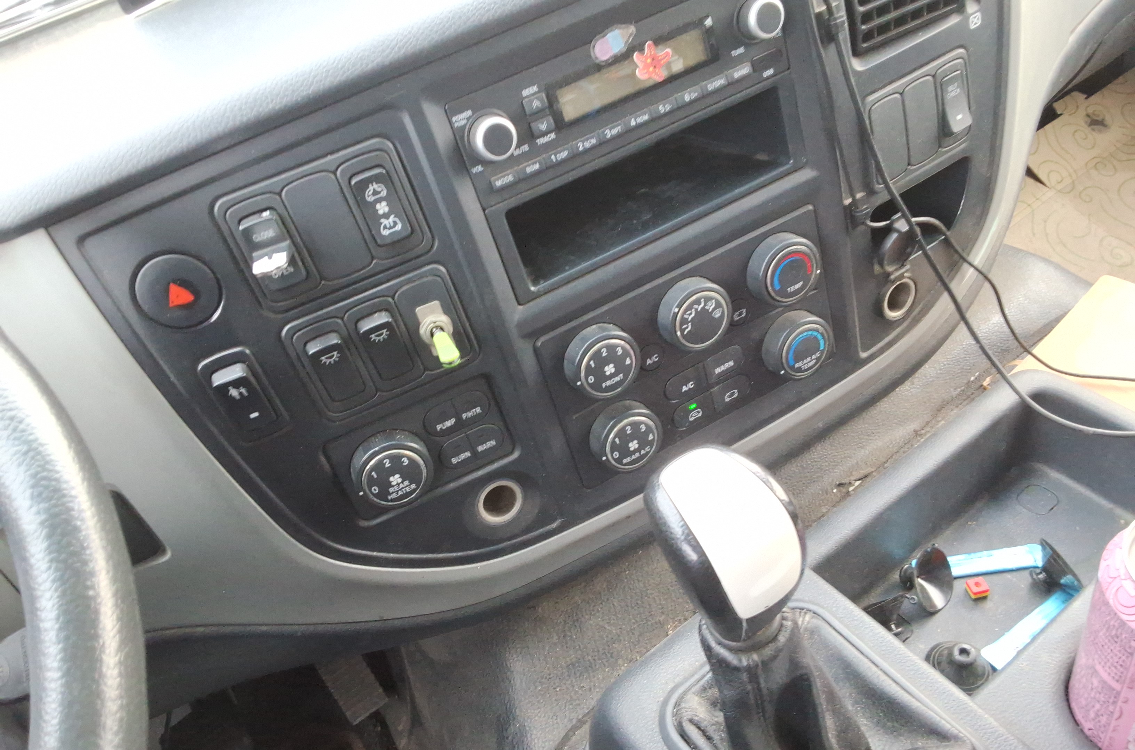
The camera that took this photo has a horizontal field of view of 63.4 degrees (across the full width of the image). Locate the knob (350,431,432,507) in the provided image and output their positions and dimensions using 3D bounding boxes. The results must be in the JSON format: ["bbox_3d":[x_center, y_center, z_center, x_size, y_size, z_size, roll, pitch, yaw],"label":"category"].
[{"bbox_3d":[-0.092,0.051,0.483,0.041,0.041,0.015,-24,30,-7],"label":"knob"}]

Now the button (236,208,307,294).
[{"bbox_3d":[-0.135,-0.056,0.419,0.018,0.036,0.013,-24,30,-7],"label":"button"}]

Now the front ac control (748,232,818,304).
[{"bbox_3d":[0.127,-0.060,0.534,0.042,0.042,0.015,-27,33,-12],"label":"front ac control"}]

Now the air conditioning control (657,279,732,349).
[{"bbox_3d":[0.072,-0.033,0.515,0.041,0.041,0.015,-27,32,-13],"label":"air conditioning control"}]

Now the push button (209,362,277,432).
[{"bbox_3d":[-0.156,0.011,0.443,0.018,0.035,0.009,-23,32,-6],"label":"push button"}]

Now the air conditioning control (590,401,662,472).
[{"bbox_3d":[0.036,0.037,0.538,0.042,0.042,0.015,-27,33,-12],"label":"air conditioning control"}]

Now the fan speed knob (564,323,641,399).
[{"bbox_3d":[0.020,-0.006,0.504,0.041,0.041,0.015,-27,32,-13],"label":"fan speed knob"}]

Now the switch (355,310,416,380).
[{"bbox_3d":[-0.090,-0.012,0.457,0.018,0.035,0.010,-24,30,-7],"label":"switch"}]

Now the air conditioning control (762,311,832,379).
[{"bbox_3d":[0.142,-0.018,0.565,0.041,0.041,0.015,-27,32,-13],"label":"air conditioning control"}]

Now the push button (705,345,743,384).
[{"bbox_3d":[0.095,-0.007,0.550,0.026,0.017,0.005,-27,32,-13],"label":"push button"}]

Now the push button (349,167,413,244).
[{"bbox_3d":[-0.087,-0.079,0.429,0.017,0.035,0.008,-24,32,-8],"label":"push button"}]

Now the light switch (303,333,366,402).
[{"bbox_3d":[-0.114,-0.002,0.454,0.018,0.034,0.010,-24,30,-7],"label":"light switch"}]

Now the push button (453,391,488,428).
[{"bbox_3d":[-0.051,0.017,0.495,0.018,0.018,0.005,-24,32,-8],"label":"push button"}]

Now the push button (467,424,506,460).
[{"bbox_3d":[-0.045,0.035,0.507,0.018,0.018,0.005,-24,32,-8],"label":"push button"}]

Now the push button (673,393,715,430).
[{"bbox_3d":[0.076,0.022,0.558,0.029,0.018,0.005,-27,33,-12],"label":"push button"}]

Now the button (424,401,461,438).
[{"bbox_3d":[-0.068,0.024,0.490,0.018,0.018,0.005,-24,32,-8],"label":"button"}]

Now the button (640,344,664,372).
[{"bbox_3d":[0.048,-0.010,0.528,0.017,0.017,0.005,-27,33,-12],"label":"button"}]

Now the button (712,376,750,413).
[{"bbox_3d":[0.101,0.010,0.564,0.028,0.018,0.005,-27,33,-12],"label":"button"}]

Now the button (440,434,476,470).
[{"bbox_3d":[-0.060,0.042,0.497,0.018,0.017,0.004,-24,30,-7],"label":"button"}]

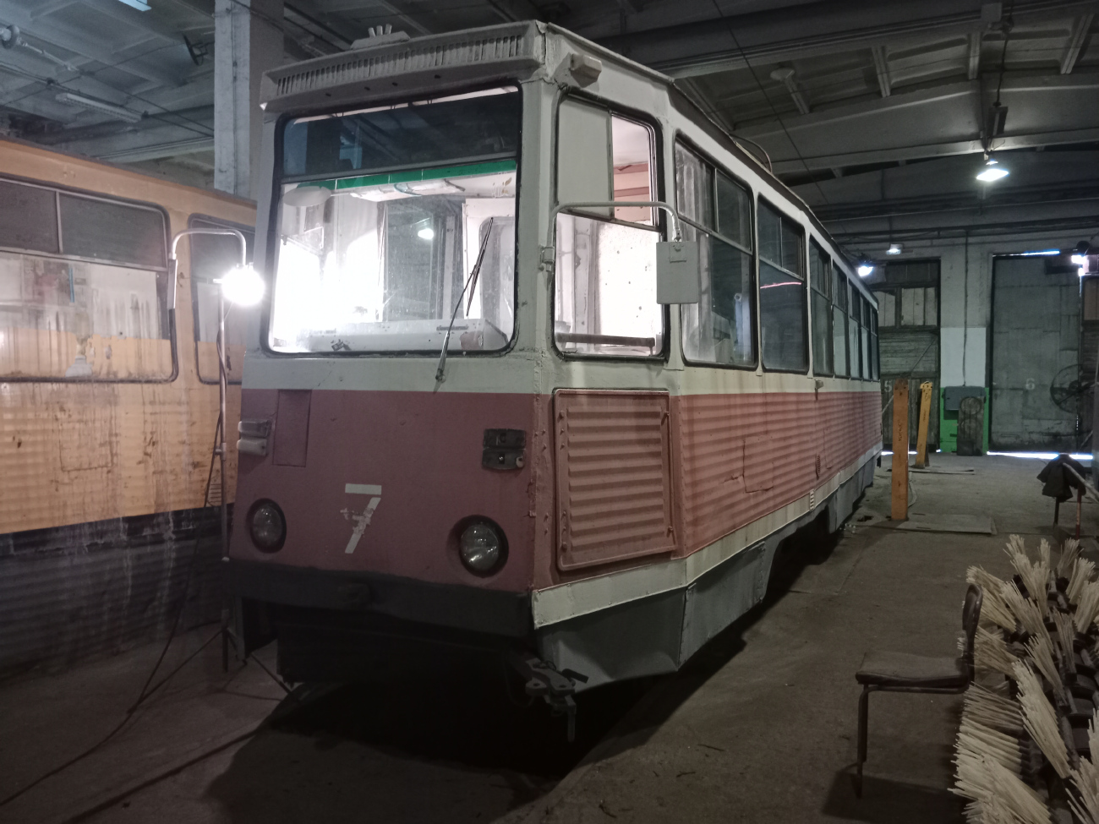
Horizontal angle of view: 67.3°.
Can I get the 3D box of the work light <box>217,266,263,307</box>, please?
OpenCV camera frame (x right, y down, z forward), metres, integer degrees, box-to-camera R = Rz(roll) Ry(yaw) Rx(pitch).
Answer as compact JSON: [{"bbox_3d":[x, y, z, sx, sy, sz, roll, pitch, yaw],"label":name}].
[{"bbox_3d":[-1.570,-0.645,4.200,0.220,0.200,0.150,0,2,-30],"label":"work light"}]

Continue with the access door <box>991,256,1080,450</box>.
[{"bbox_3d":[11.770,-1.425,20.000,1.830,4.720,0.120,1,2,25],"label":"access door"}]

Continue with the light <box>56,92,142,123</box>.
[{"bbox_3d":[-6.840,-4.650,12.600,0.230,0.130,1.250,1,2,28],"label":"light"}]

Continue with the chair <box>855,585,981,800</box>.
[{"bbox_3d":[1.450,1.070,3.260,0.470,0.790,0.370,1,2,13],"label":"chair"}]

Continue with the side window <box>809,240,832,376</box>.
[{"bbox_3d":[2.420,-0.900,7.350,0.060,1.140,1.230,1,2,26],"label":"side window"}]

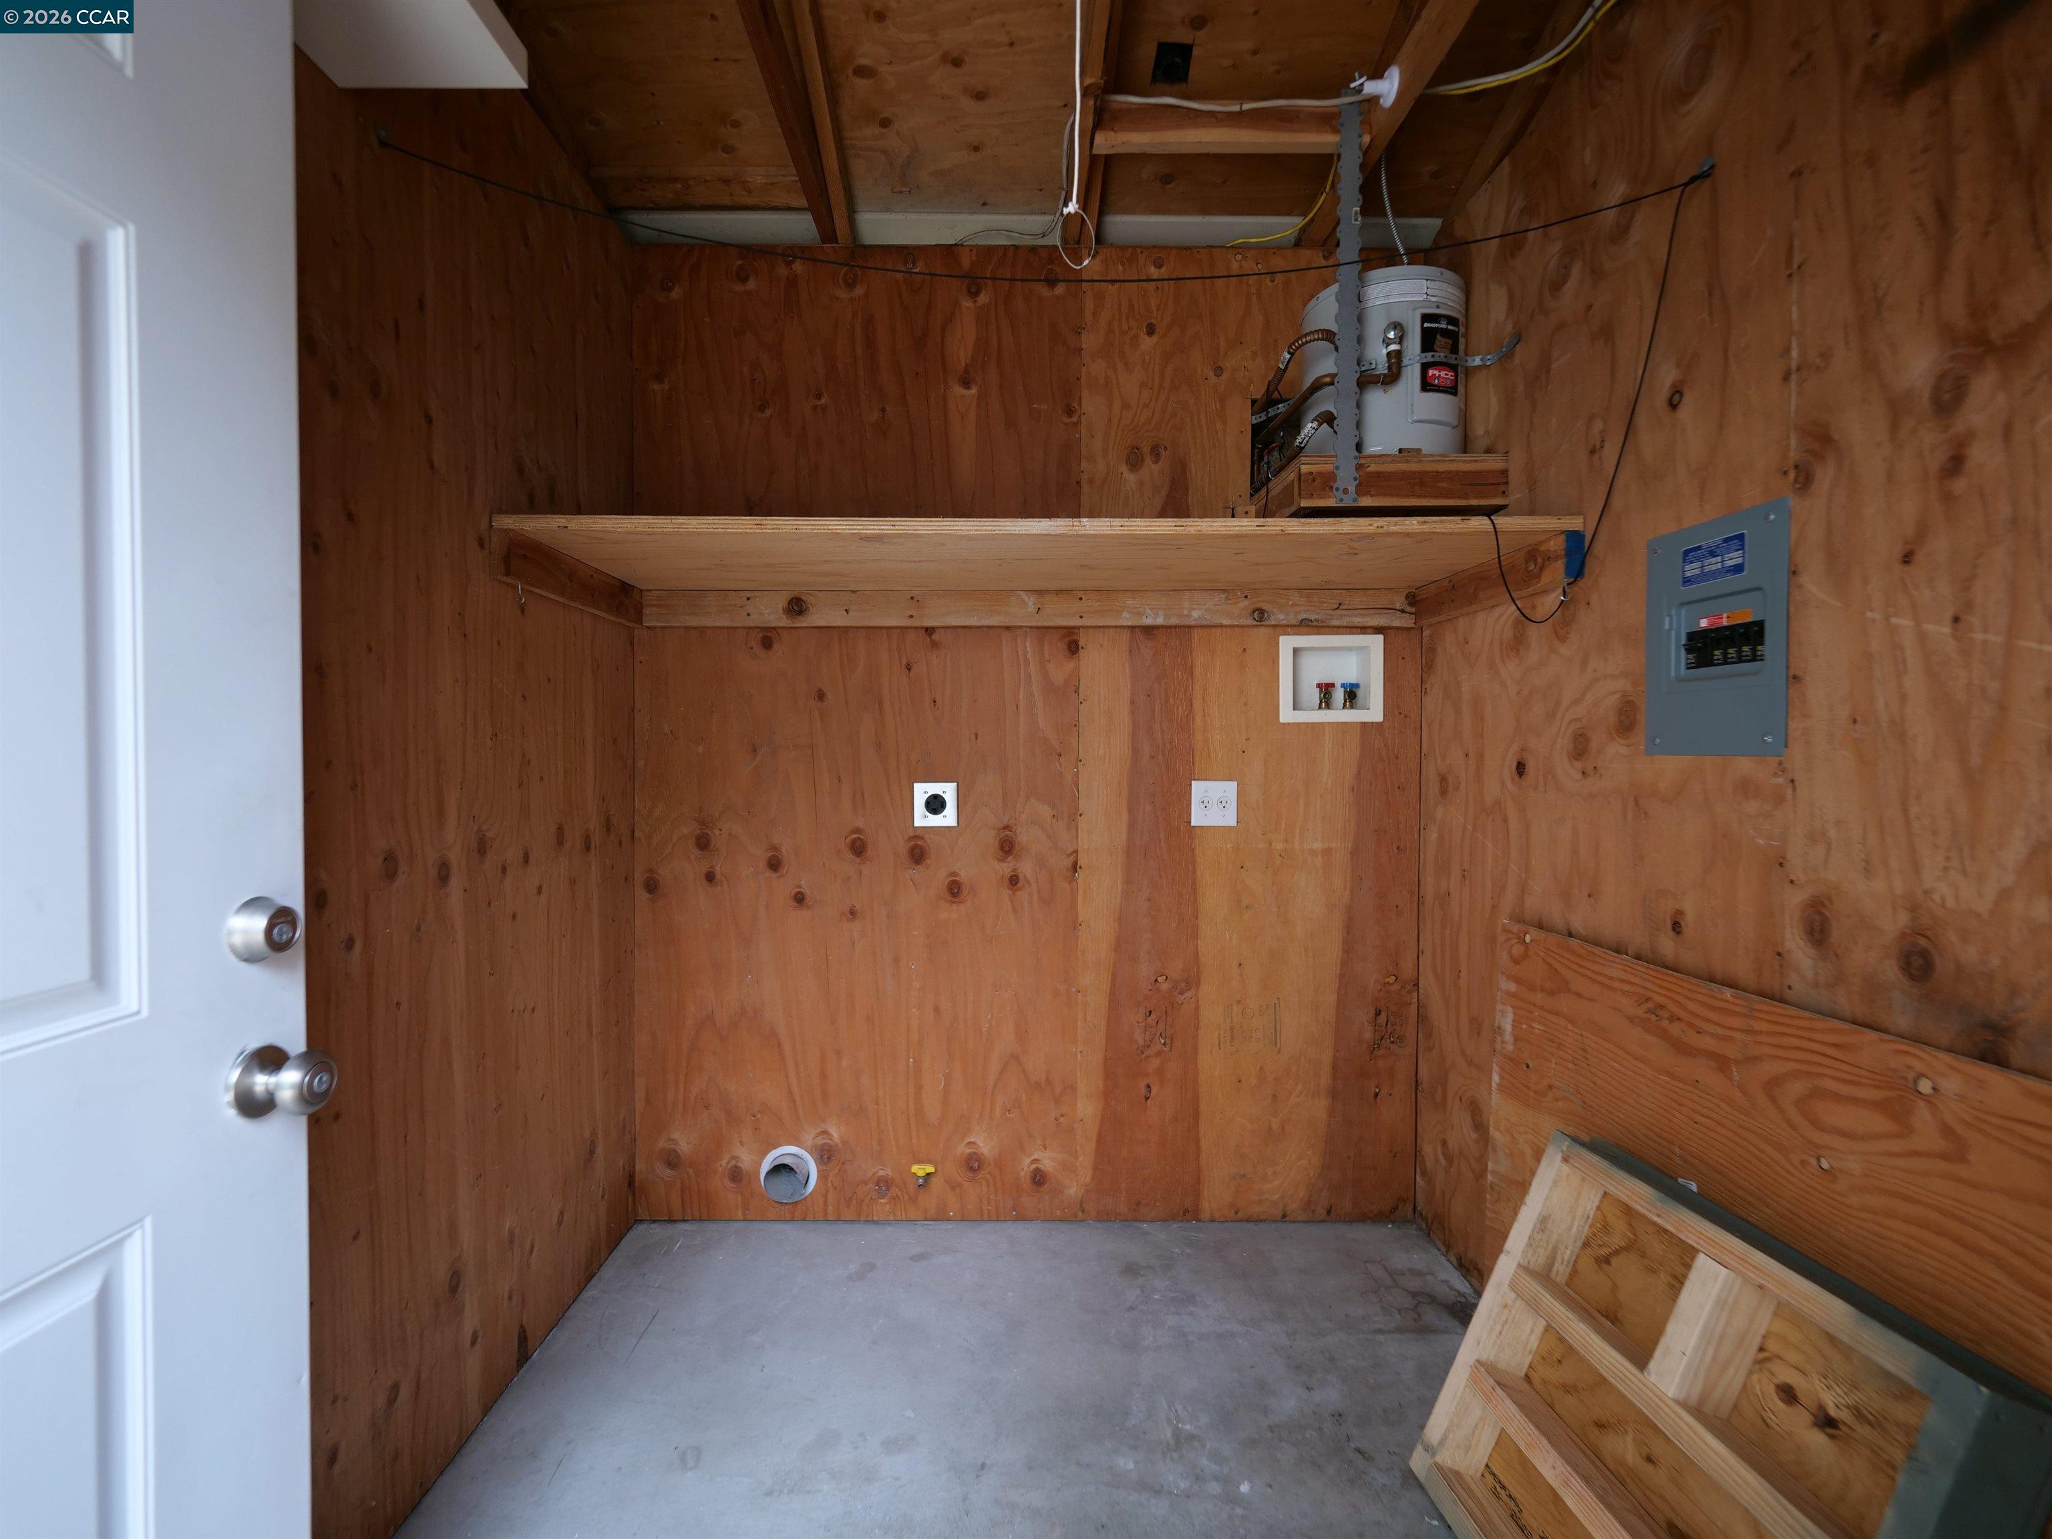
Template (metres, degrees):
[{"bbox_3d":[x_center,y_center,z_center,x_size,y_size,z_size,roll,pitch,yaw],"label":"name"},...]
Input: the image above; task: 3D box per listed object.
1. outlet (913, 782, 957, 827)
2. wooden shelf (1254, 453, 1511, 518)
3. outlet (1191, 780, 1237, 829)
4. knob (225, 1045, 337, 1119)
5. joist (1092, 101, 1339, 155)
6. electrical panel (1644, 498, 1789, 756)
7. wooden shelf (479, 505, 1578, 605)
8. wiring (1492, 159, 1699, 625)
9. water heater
[{"bbox_3d":[-0.225,0.089,2.074,0.113,0.113,0.018,0,1,-1],"label":"outlet"},{"bbox_3d":[0.782,-0.599,1.898,0.437,0.104,0.362,0,1,-1],"label":"wooden shelf"},{"bbox_3d":[0.477,0.087,2.084,0.116,0.115,0.016,0,1,-1],"label":"outlet"},{"bbox_3d":[-0.683,0.291,0.772,0.064,0.066,0.066,0,1,-1],"label":"knob"},{"bbox_3d":[0.427,-1.326,1.714,0.565,0.089,0.040,0,1,-1],"label":"joist"},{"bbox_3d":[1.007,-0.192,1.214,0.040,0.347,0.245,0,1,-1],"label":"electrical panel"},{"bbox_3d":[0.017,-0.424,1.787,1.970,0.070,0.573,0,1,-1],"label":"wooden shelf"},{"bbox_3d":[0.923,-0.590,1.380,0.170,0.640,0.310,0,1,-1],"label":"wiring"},{"bbox_3d":[0.811,-0.846,1.885,0.352,0.388,0.352,0,1,-12],"label":"water heater"}]

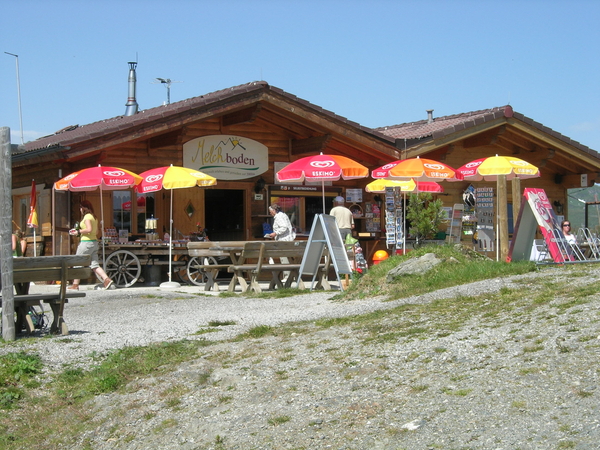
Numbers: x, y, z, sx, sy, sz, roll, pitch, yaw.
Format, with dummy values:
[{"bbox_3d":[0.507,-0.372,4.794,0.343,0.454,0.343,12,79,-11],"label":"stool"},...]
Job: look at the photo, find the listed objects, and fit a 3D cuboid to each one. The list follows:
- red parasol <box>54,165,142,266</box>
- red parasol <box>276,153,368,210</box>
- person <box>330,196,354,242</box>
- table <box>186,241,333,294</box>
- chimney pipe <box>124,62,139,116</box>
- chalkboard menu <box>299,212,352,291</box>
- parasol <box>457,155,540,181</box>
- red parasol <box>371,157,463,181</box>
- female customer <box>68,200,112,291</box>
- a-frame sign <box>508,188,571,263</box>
[{"bbox_3d":[-3.809,0.039,27.500,1.710,2.403,1.710,-3,-2,0],"label":"red parasol"},{"bbox_3d":[0.464,-0.113,26.700,1.730,2.501,1.730,-2,-2,0],"label":"red parasol"},{"bbox_3d":[0.897,0.275,29.571,0.520,1.750,0.400,0,-2,-17],"label":"person"},{"bbox_3d":[-0.638,0.788,26.632,2.220,0.870,1.920,-1,-2,-35],"label":"table"},{"bbox_3d":[-4.084,-3.280,34.400,0.300,1.307,0.300,1,-2,0],"label":"chimney pipe"},{"bbox_3d":[0.443,0.477,24.678,0.800,1.320,0.620,-2,-2,26],"label":"chalkboard menu"},{"bbox_3d":[3.937,-0.149,28.300,1.710,2.509,1.710,0,-2,0],"label":"parasol"},{"bbox_3d":[2.280,-0.096,27.400,1.710,2.448,1.710,0,-2,0],"label":"red parasol"},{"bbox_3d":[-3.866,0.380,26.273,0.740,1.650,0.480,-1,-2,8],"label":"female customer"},{"bbox_3d":[3.977,0.040,23.579,0.870,1.260,0.660,-2,-2,34],"label":"a-frame sign"}]

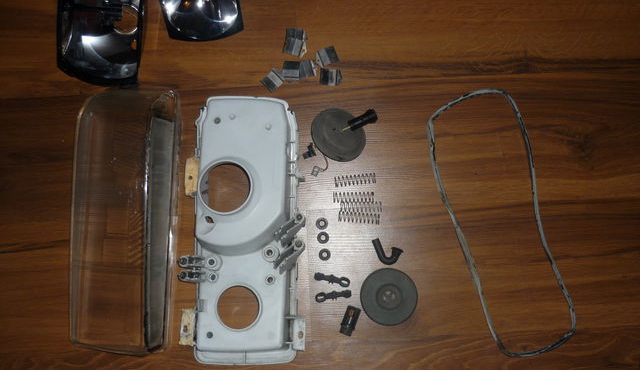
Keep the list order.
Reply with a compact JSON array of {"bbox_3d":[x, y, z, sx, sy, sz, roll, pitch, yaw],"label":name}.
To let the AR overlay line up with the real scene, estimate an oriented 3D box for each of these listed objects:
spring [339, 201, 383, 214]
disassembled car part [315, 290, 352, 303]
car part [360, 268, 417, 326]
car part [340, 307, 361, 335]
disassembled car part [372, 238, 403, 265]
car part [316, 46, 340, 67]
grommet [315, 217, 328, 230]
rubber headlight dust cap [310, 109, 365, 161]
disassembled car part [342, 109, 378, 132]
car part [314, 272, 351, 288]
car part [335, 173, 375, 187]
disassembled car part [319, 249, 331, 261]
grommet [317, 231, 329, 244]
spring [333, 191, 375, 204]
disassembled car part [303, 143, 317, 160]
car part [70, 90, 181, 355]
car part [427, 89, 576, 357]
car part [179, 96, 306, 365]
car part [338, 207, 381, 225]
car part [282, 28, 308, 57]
[{"bbox_3d":[0.062,0.033,0.918,0.062,0.016,0.016,1,86,2],"label":"spring"},{"bbox_3d":[0.022,0.172,0.940,0.056,0.010,0.016,-8,87,1],"label":"disassembled car part"},{"bbox_3d":[0.103,0.166,0.905,0.085,0.020,0.085,0,86,2],"label":"car part"},{"bbox_3d":[0.047,0.209,0.933,0.020,0.019,0.043,21,87,2],"label":"car part"},{"bbox_3d":[0.102,0.100,0.912,0.038,0.015,0.045,-21,86,0],"label":"disassembled car part"},{"bbox_3d":[0.013,-0.197,0.938,0.032,0.011,0.026,-22,86,0],"label":"car part"},{"bbox_3d":[0.004,0.061,0.949,0.019,0.006,0.019,0,87,1],"label":"grommet"},{"bbox_3d":[0.027,-0.073,0.915,0.087,0.020,0.087,8,67,-19],"label":"rubber headlight dust cap"},{"bbox_3d":[0.060,-0.095,0.917,0.057,0.021,0.022,-27,86,0],"label":"disassembled car part"},{"bbox_3d":[0.020,0.146,0.942,0.057,0.010,0.016,9,87,2],"label":"car part"},{"bbox_3d":[0.055,-0.007,0.947,0.064,0.015,0.015,-5,87,1],"label":"car part"},{"bbox_3d":[0.008,0.106,0.920,0.018,0.005,0.018,0,86,2],"label":"disassembled car part"},{"bbox_3d":[0.005,0.083,0.947,0.019,0.006,0.019,0,87,1],"label":"grommet"},{"bbox_3d":[0.051,0.019,0.919,0.062,0.016,0.016,-1,86,2],"label":"spring"},{"bbox_3d":[-0.017,-0.051,0.929,0.019,0.010,0.021,-16,86,1],"label":"disassembled car part"},{"bbox_3d":[-0.288,0.049,0.905,0.148,0.060,0.388,-1,86,2],"label":"car part"},{"bbox_3d":[0.270,0.056,0.913,0.141,0.010,0.402,-15,86,1],"label":"car part"},{"bbox_3d":[-0.115,0.067,0.904,0.186,0.100,0.412,0,87,1],"label":"car part"},{"bbox_3d":[0.061,0.052,0.943,0.064,0.015,0.015,3,87,1],"label":"car part"},{"bbox_3d":[-0.038,-0.224,0.961,0.034,0.014,0.044,5,87,1],"label":"car part"}]

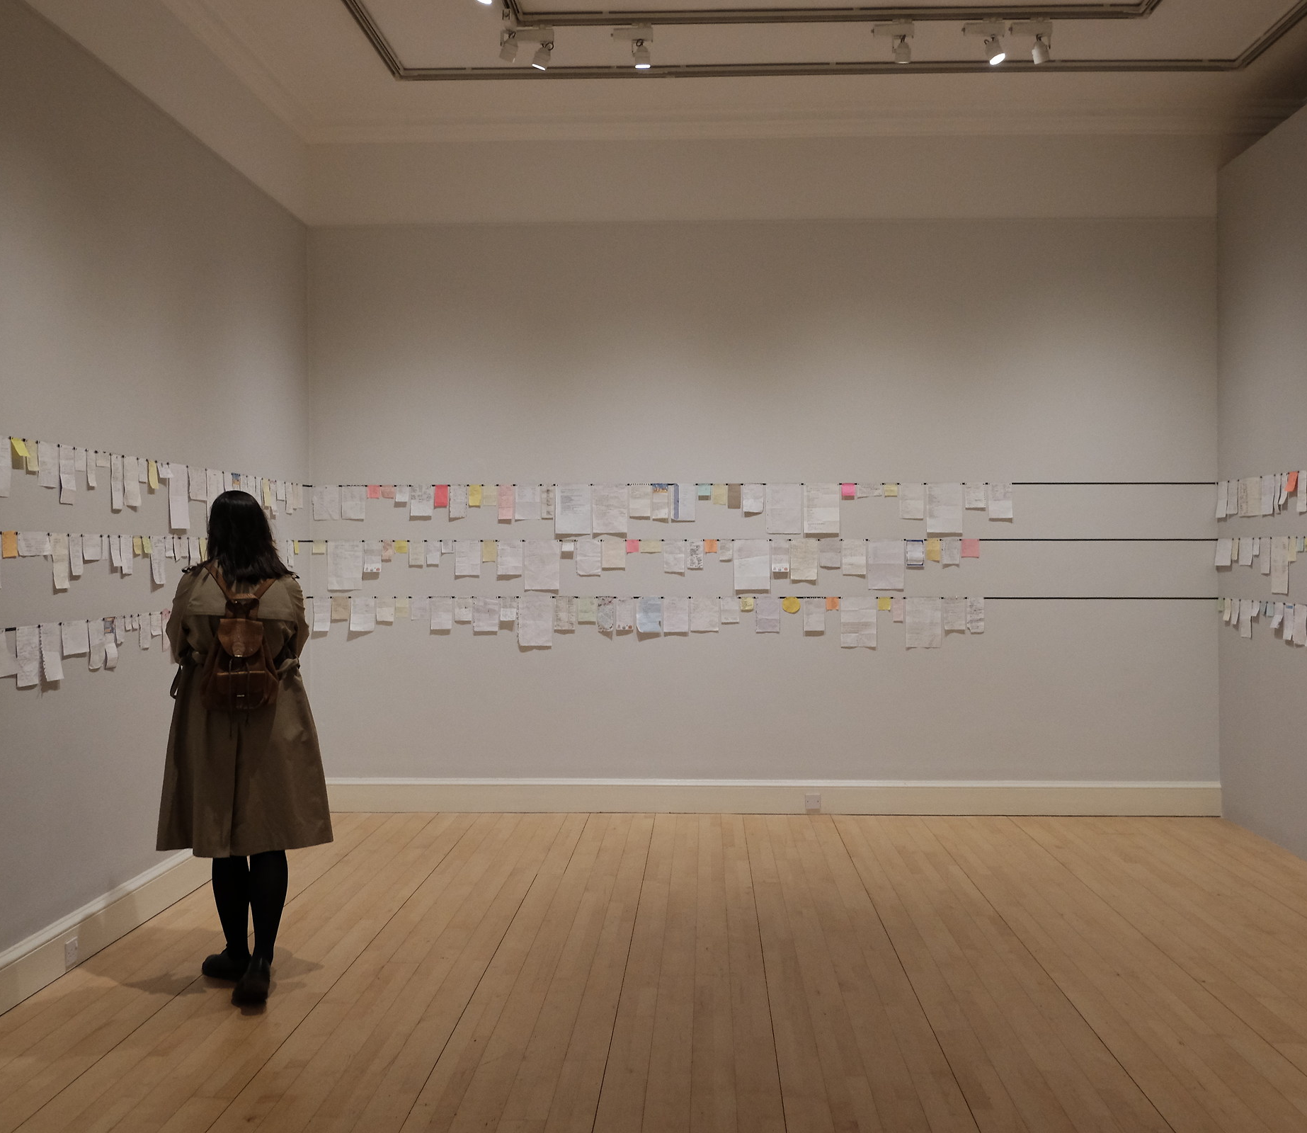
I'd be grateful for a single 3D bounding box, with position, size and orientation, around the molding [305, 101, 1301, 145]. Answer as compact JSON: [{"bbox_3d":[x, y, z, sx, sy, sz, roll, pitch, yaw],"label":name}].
[{"bbox_3d":[0.824,-2.630,7.508,5.838,0.164,0.130,0,1,2],"label":"molding"}]

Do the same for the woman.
[{"bbox_3d":[-1.467,0.614,4.574,0.580,1.780,0.500,0,1,-22],"label":"woman"}]

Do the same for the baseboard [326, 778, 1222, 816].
[{"bbox_3d":[0.634,1.374,7.601,5.446,0.202,0.030,0,1,2],"label":"baseboard"}]

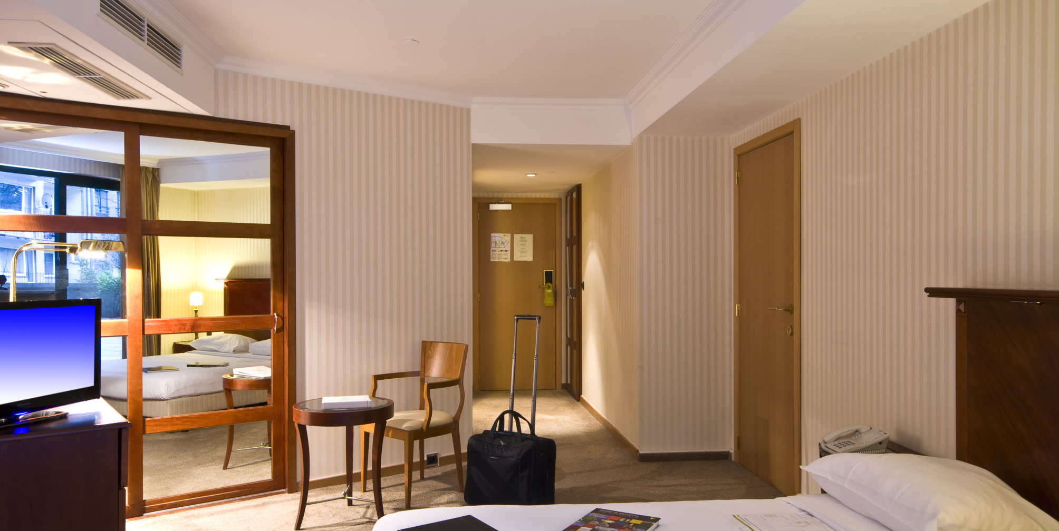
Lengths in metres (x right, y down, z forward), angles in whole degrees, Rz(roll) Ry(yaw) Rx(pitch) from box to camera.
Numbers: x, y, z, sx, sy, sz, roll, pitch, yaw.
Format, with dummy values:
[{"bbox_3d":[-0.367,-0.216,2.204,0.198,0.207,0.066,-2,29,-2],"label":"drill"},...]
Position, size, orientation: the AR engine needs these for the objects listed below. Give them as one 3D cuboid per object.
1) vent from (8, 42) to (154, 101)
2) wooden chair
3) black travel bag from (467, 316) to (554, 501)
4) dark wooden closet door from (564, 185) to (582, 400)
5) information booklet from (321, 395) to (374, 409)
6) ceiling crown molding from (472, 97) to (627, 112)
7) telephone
[{"bbox_3d":[-1.860,-0.818,3.112,0.170,0.030,0.880,0,-1,-5],"label":"vent"},{"bbox_3d":[-0.643,0.871,4.170,0.510,0.836,0.480,-1,-1,44],"label":"wooden chair"},{"bbox_3d":[-0.099,0.775,3.963,0.385,1.020,0.300,-1,-1,36],"label":"black travel bag"},{"bbox_3d":[0.440,0.280,7.529,0.040,2.100,0.860,0,-1,-5],"label":"dark wooden closet door"},{"bbox_3d":[-0.914,0.684,3.673,0.232,0.030,0.168,0,-1,-16],"label":"information booklet"},{"bbox_3d":[0.144,-1.071,4.848,1.030,0.060,0.075,0,-1,-5],"label":"ceiling crown molding"},{"bbox_3d":[1.374,0.728,3.102,0.222,0.096,0.175,0,-1,-15],"label":"telephone"}]

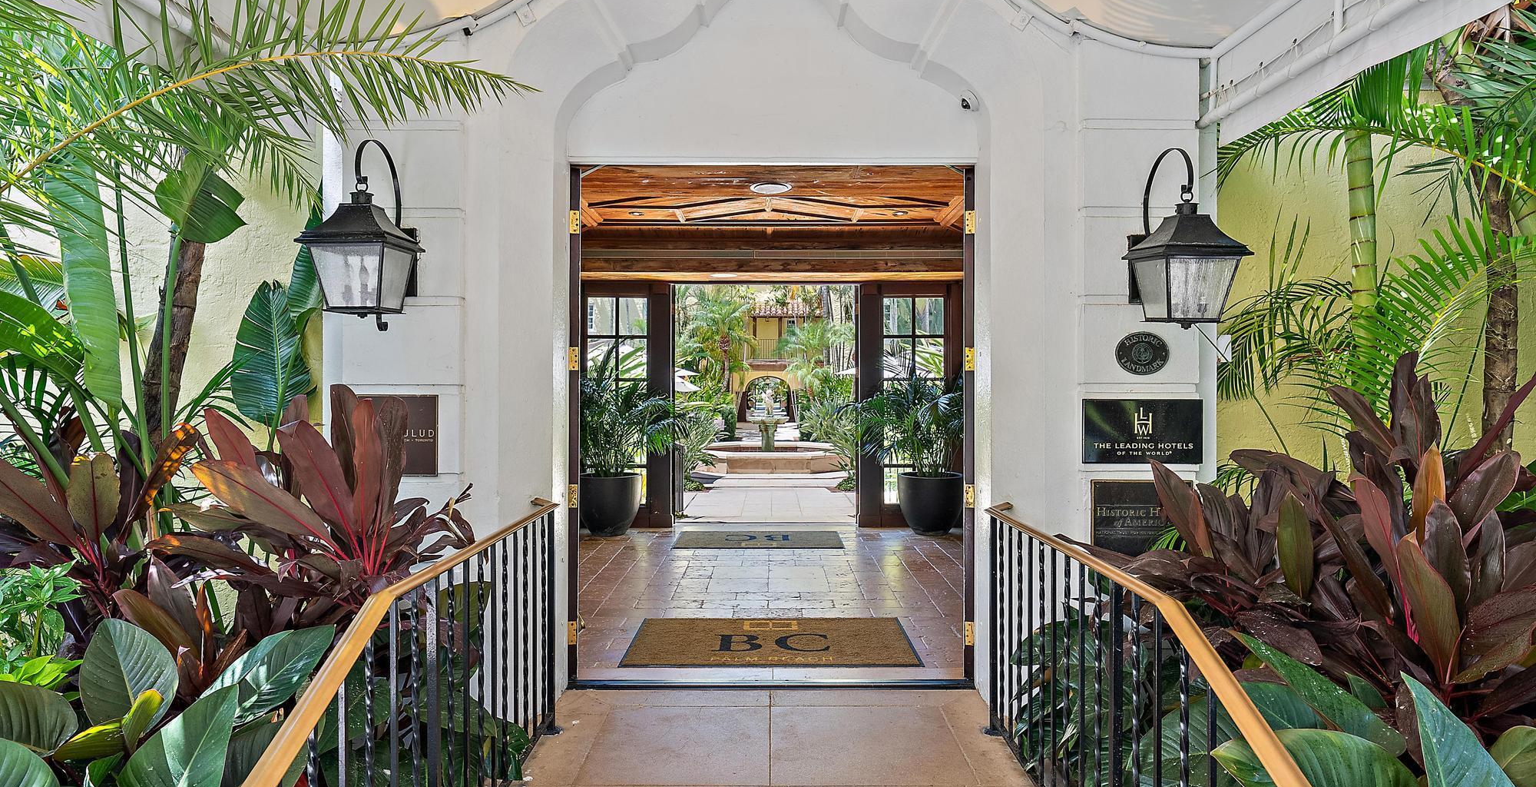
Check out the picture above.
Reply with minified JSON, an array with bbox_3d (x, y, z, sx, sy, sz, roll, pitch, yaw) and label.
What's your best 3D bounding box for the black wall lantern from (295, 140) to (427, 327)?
[{"bbox_3d":[-1.523,-0.618,3.295,0.335,0.735,0.500,0,0,0],"label":"black wall lantern"}]

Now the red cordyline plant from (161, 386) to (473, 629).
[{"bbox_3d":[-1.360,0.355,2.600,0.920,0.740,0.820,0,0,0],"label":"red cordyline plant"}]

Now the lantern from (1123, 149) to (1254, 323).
[{"bbox_3d":[1.573,-0.597,3.295,0.335,0.700,0.500,0,0,0],"label":"lantern"}]

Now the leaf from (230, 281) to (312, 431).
[{"bbox_3d":[-2.330,-0.177,4.000,0.370,0.700,0.170,0,0,-18],"label":"leaf"}]

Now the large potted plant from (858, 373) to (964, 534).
[{"bbox_3d":[1.470,0.580,8.220,1.200,1.560,1.080,0,0,0],"label":"large potted plant"}]

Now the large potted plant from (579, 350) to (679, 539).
[{"bbox_3d":[-1.470,0.490,8.220,1.200,1.740,1.080,0,0,0],"label":"large potted plant"}]

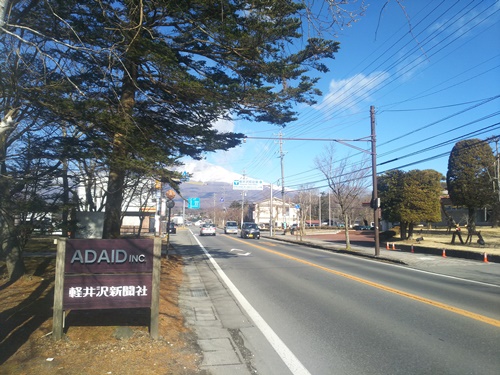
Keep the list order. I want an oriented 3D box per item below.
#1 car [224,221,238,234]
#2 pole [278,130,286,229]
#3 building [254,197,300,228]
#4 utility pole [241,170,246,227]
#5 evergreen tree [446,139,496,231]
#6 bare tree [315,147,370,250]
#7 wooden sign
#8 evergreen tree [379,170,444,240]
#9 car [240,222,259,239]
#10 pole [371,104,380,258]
[{"bbox_3d":[-2.386,5.196,49.232,1.480,1.770,3.400,1,-5,-10],"label":"car"},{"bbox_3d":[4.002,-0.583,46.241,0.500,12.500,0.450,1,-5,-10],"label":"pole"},{"bbox_3d":[6.495,6.385,93.806,10.500,7.600,11.000,1,-5,-10],"label":"building"},{"bbox_3d":[-1.369,2.493,79.097,0.500,12.300,0.450,1,-5,-10],"label":"utility pole"},{"bbox_3d":[19.596,-0.112,33.145,3.950,8.400,3.950,1,-5,-10],"label":"evergreen tree"},{"bbox_3d":[5.010,0.486,20.339,2.850,5.700,2.700,1,-5,-10],"label":"bare tree"},{"bbox_3d":[-1.949,1.350,5.099,1.340,1.330,0.130,1,-5,-6],"label":"wooden sign"},{"bbox_3d":[11.719,1.210,27.503,4.500,5.150,4.100,1,-5,-10],"label":"evergreen tree"},{"bbox_3d":[0.048,4.068,35.779,1.480,1.590,3.400,1,-5,-10],"label":"car"},{"bbox_3d":[5.865,-0.388,17.506,0.250,6.970,0.250,1,-5,-10],"label":"pole"}]

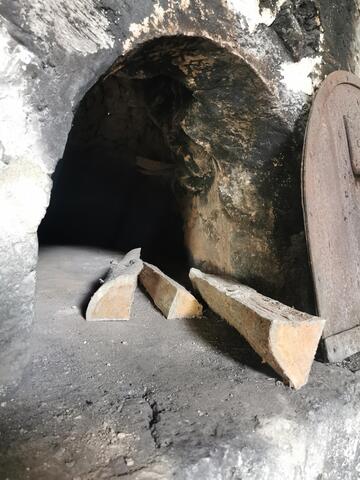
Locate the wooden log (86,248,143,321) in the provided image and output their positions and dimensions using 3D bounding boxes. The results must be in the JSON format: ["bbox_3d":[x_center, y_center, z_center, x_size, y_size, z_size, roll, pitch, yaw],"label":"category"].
[{"bbox_3d":[-0.178,0.110,1.124,0.105,0.103,0.550,0,5,-5],"label":"wooden log"}]

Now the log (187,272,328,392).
[{"bbox_3d":[0.117,0.140,0.775,0.085,0.100,0.510,-1,5,-11],"label":"log"}]

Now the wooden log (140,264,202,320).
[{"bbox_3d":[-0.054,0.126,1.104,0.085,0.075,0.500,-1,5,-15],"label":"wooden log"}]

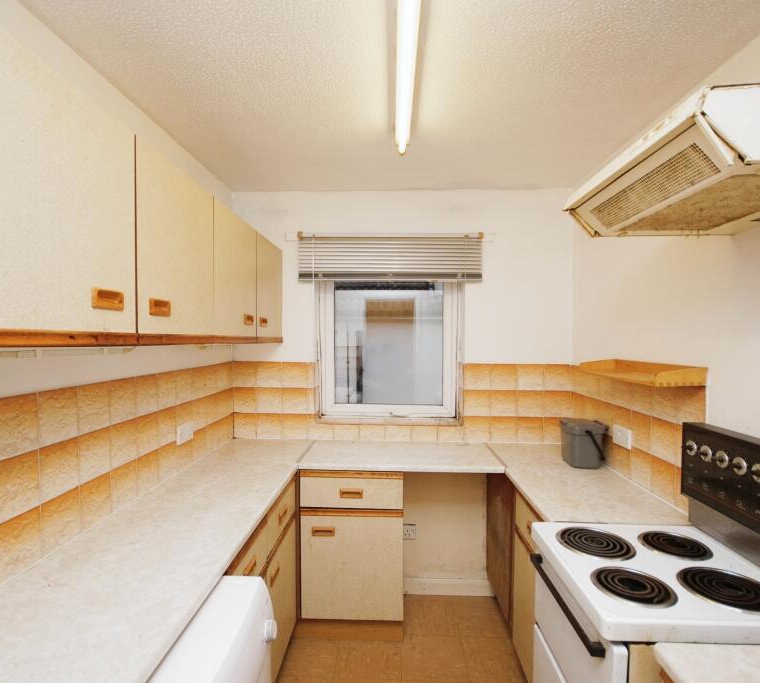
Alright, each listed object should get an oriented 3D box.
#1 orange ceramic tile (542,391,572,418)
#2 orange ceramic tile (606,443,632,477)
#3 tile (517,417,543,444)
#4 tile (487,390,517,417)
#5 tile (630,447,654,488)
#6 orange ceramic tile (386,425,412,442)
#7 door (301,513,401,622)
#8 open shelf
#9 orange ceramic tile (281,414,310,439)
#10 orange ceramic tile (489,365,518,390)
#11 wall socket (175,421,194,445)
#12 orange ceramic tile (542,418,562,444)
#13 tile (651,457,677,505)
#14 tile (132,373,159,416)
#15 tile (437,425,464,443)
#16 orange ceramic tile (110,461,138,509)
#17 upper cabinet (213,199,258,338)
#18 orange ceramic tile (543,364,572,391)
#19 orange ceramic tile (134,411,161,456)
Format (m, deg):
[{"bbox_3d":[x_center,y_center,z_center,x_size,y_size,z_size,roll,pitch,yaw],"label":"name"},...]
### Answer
[{"bbox_3d":[1.018,0.359,2.443,0.153,0.150,0.010,0,1,2],"label":"orange ceramic tile"},{"bbox_3d":[1.095,0.527,1.910,0.010,0.148,0.149,0,1,3],"label":"orange ceramic tile"},{"bbox_3d":[0.867,0.515,2.469,0.150,0.150,0.010,0,0,2],"label":"tile"},{"bbox_3d":[0.712,0.358,2.454,0.150,0.150,0.010,0,1,2],"label":"tile"},{"bbox_3d":[1.081,0.525,1.760,0.010,0.150,0.145,0,1,1],"label":"tile"},{"bbox_3d":[0.111,0.541,2.510,0.151,0.095,0.010,0,1,3],"label":"orange ceramic tile"},{"bbox_3d":[-0.134,1.076,2.058,0.494,0.527,0.022,0,1,3],"label":"door"},{"bbox_3d":[0.985,0.114,1.669,0.164,0.060,0.585,0,1,2],"label":"open shelf"},{"bbox_3d":[-0.500,0.505,2.518,0.150,0.148,0.010,0,1,2],"label":"orange ceramic tile"},{"bbox_3d":[0.712,0.208,2.453,0.150,0.150,0.010,0,1,2],"label":"orange ceramic tile"},{"bbox_3d":[-0.881,0.414,1.925,0.018,0.086,0.146,0,1,3],"label":"wall socket"},{"bbox_3d":[1.019,0.511,2.454,0.150,0.148,0.010,0,1,2],"label":"orange ceramic tile"},{"bbox_3d":[1.067,0.519,1.606,0.010,0.148,0.145,0,1,2],"label":"tile"},{"bbox_3d":[-0.928,0.214,1.693,0.010,0.154,0.143,0,1,3],"label":"tile"},{"bbox_3d":[0.412,0.535,2.482,0.150,0.100,0.010,0,0,2],"label":"tile"},{"bbox_3d":[-0.909,0.514,1.510,0.010,0.148,0.145,0,1,2],"label":"orange ceramic tile"},{"bbox_3d":[-0.742,-0.255,1.783,0.305,0.530,0.490,0,0,2],"label":"upper cabinet"},{"bbox_3d":[1.020,0.212,2.456,0.156,0.148,0.010,0,1,3],"label":"orange ceramic tile"},{"bbox_3d":[-0.928,0.370,1.696,0.010,0.154,0.143,0,1,3],"label":"orange ceramic tile"}]

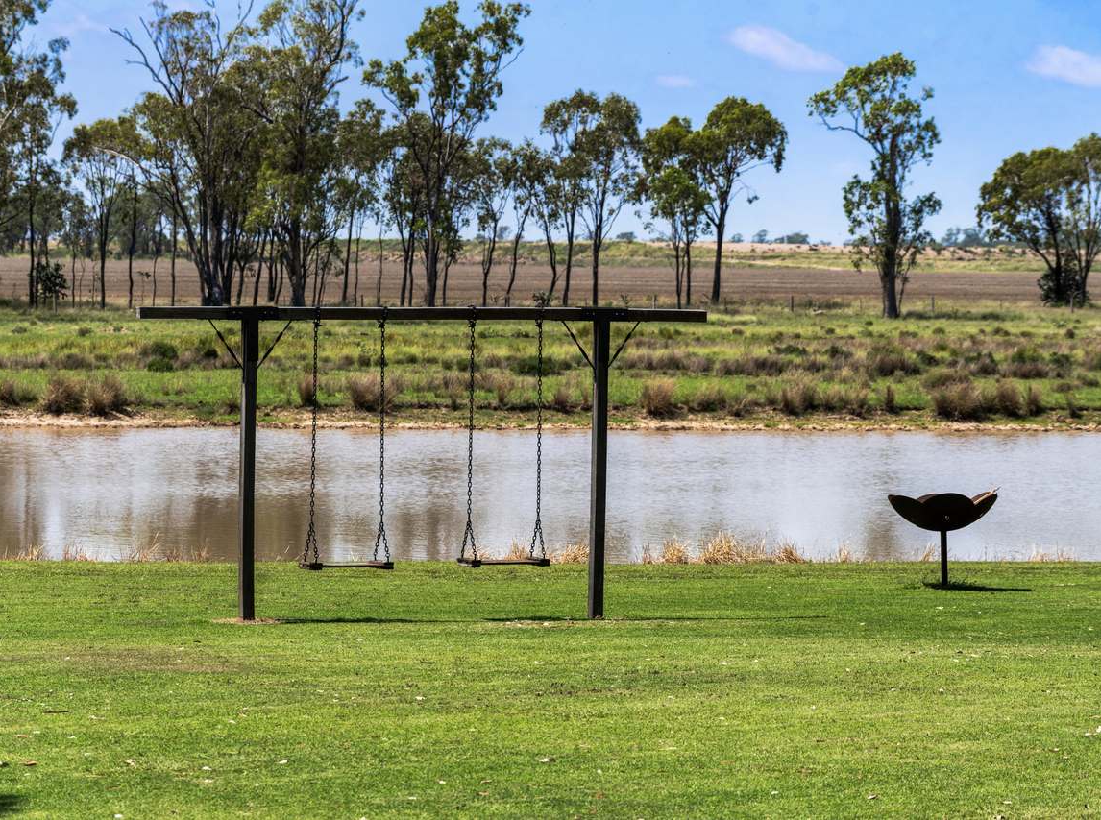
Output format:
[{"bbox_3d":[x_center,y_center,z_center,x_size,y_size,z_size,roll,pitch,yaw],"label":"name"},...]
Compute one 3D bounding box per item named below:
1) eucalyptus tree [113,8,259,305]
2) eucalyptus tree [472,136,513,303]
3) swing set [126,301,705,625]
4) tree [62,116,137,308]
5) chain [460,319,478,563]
[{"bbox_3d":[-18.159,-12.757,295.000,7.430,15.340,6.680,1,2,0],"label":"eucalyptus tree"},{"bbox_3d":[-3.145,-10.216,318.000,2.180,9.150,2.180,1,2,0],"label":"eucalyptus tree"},{"bbox_3d":[-0.985,0.422,46.500,4.700,2.480,0.300,0,2,-18],"label":"swing set"},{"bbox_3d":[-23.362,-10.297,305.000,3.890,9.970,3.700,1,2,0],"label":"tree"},{"bbox_3d":[-0.651,0.210,46.600,0.070,1.990,0.250,0,2,-18],"label":"chain"}]

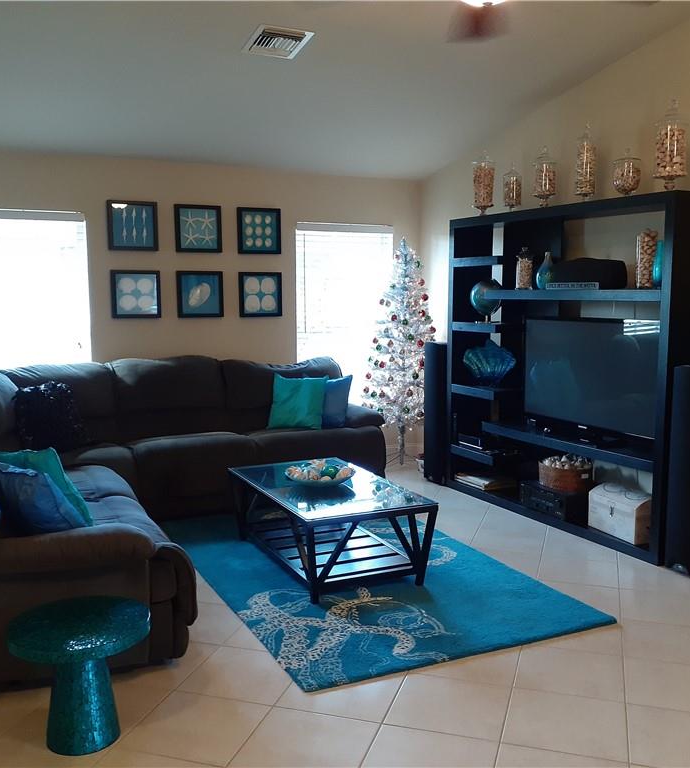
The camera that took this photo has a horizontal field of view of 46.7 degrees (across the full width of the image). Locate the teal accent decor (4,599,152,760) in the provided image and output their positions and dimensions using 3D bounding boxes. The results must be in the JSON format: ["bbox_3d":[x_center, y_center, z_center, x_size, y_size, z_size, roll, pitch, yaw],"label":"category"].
[{"bbox_3d":[-0.889,1.003,2.708,0.452,0.405,0.452,-4,7,-27],"label":"teal accent decor"}]

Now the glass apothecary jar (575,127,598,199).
[{"bbox_3d":[1.502,-1.369,5.004,0.148,0.512,0.148,0,7,0],"label":"glass apothecary jar"}]

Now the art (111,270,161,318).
[{"bbox_3d":[-1.592,-0.682,6.091,0.366,0.362,0.030,-4,7,-27],"label":"art"}]

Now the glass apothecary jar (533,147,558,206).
[{"bbox_3d":[1.311,-1.341,5.252,0.155,0.430,0.155,0,6,0],"label":"glass apothecary jar"}]

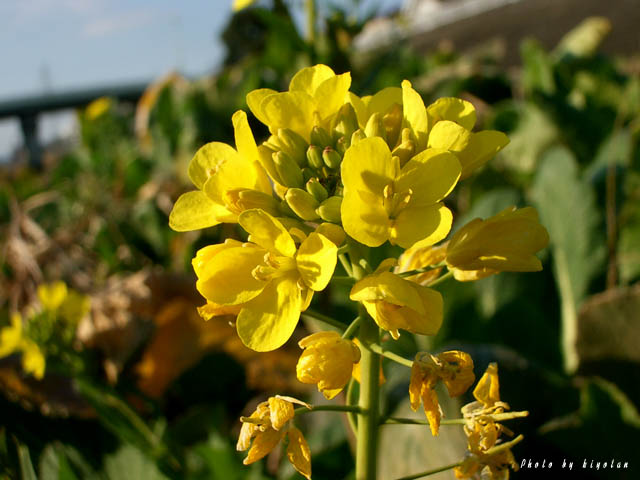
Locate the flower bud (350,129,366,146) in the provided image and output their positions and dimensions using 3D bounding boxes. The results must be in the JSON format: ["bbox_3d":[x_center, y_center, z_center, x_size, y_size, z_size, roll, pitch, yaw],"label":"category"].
[{"bbox_3d":[0.006,-0.016,0.190,0.003,0.005,0.003,9,22,0],"label":"flower bud"}]

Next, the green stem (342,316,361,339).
[{"bbox_3d":[0.006,0.016,0.203,0.001,0.006,0.001,38,-25,0],"label":"green stem"}]

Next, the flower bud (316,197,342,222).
[{"bbox_3d":[0.002,-0.005,0.195,0.006,0.004,0.004,-13,0,-30],"label":"flower bud"}]

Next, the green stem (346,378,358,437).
[{"bbox_3d":[0.006,0.030,0.208,0.002,0.011,0.002,-2,0,0],"label":"green stem"}]

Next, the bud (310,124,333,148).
[{"bbox_3d":[0.000,-0.018,0.201,0.004,0.006,0.004,-27,25,0],"label":"bud"}]

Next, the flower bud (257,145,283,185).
[{"bbox_3d":[-0.008,-0.013,0.200,0.004,0.009,0.004,-33,25,0],"label":"flower bud"}]

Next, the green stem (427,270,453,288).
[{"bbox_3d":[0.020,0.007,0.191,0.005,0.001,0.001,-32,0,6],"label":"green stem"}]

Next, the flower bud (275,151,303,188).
[{"bbox_3d":[-0.005,-0.012,0.197,0.004,0.008,0.004,-37,30,0],"label":"flower bud"}]

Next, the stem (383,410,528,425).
[{"bbox_3d":[0.023,0.029,0.191,0.024,0.001,0.001,-2,0,6],"label":"stem"}]

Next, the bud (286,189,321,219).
[{"bbox_3d":[-0.003,-0.006,0.195,0.007,0.004,0.004,31,0,-35],"label":"bud"}]

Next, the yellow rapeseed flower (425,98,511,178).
[{"bbox_3d":[0.025,-0.017,0.196,0.013,0.013,0.011,-4,-22,-35],"label":"yellow rapeseed flower"}]

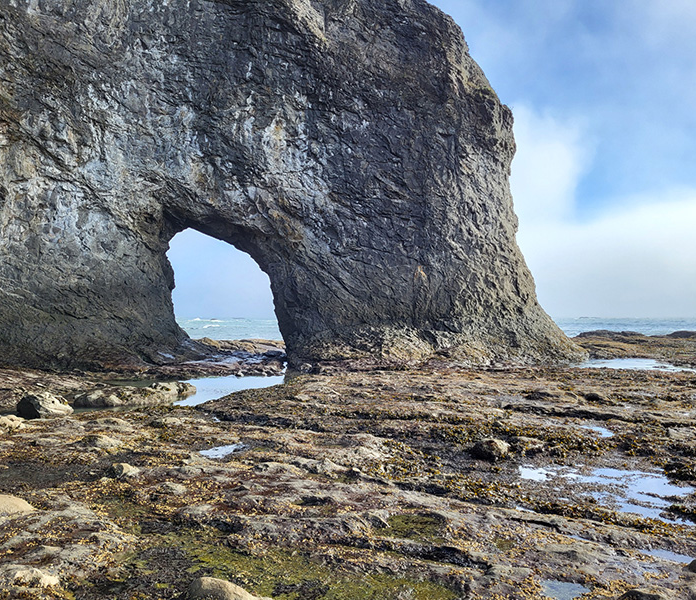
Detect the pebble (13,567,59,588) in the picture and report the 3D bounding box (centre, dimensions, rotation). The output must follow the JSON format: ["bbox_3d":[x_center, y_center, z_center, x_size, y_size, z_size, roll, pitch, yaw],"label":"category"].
[{"bbox_3d":[-1.849,1.643,3.559,0.246,0.095,0.172,0,-2,0],"label":"pebble"}]

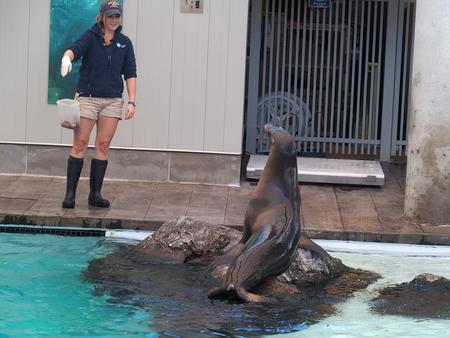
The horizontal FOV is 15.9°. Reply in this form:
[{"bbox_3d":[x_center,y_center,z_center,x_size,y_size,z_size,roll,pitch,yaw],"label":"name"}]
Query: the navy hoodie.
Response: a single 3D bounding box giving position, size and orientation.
[{"bbox_3d":[-0.963,-0.853,12.680,0.540,0.600,0.380,-1,10,-18],"label":"navy hoodie"}]

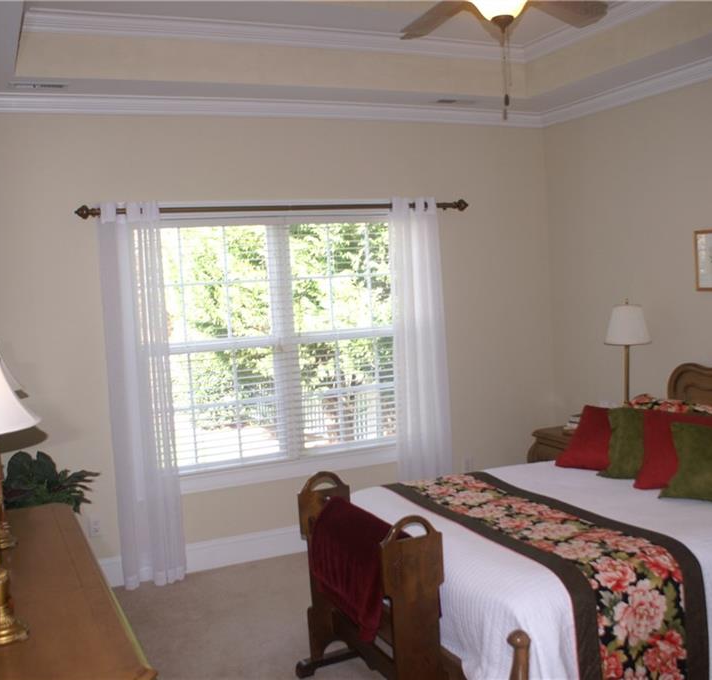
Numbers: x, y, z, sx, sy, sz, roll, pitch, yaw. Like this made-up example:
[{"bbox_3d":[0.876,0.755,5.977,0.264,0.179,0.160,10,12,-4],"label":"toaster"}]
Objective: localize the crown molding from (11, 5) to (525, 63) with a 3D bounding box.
[{"bbox_3d":[-0.261,-1.605,4.107,2.860,0.085,0.085,-6,6,-24],"label":"crown molding"}]

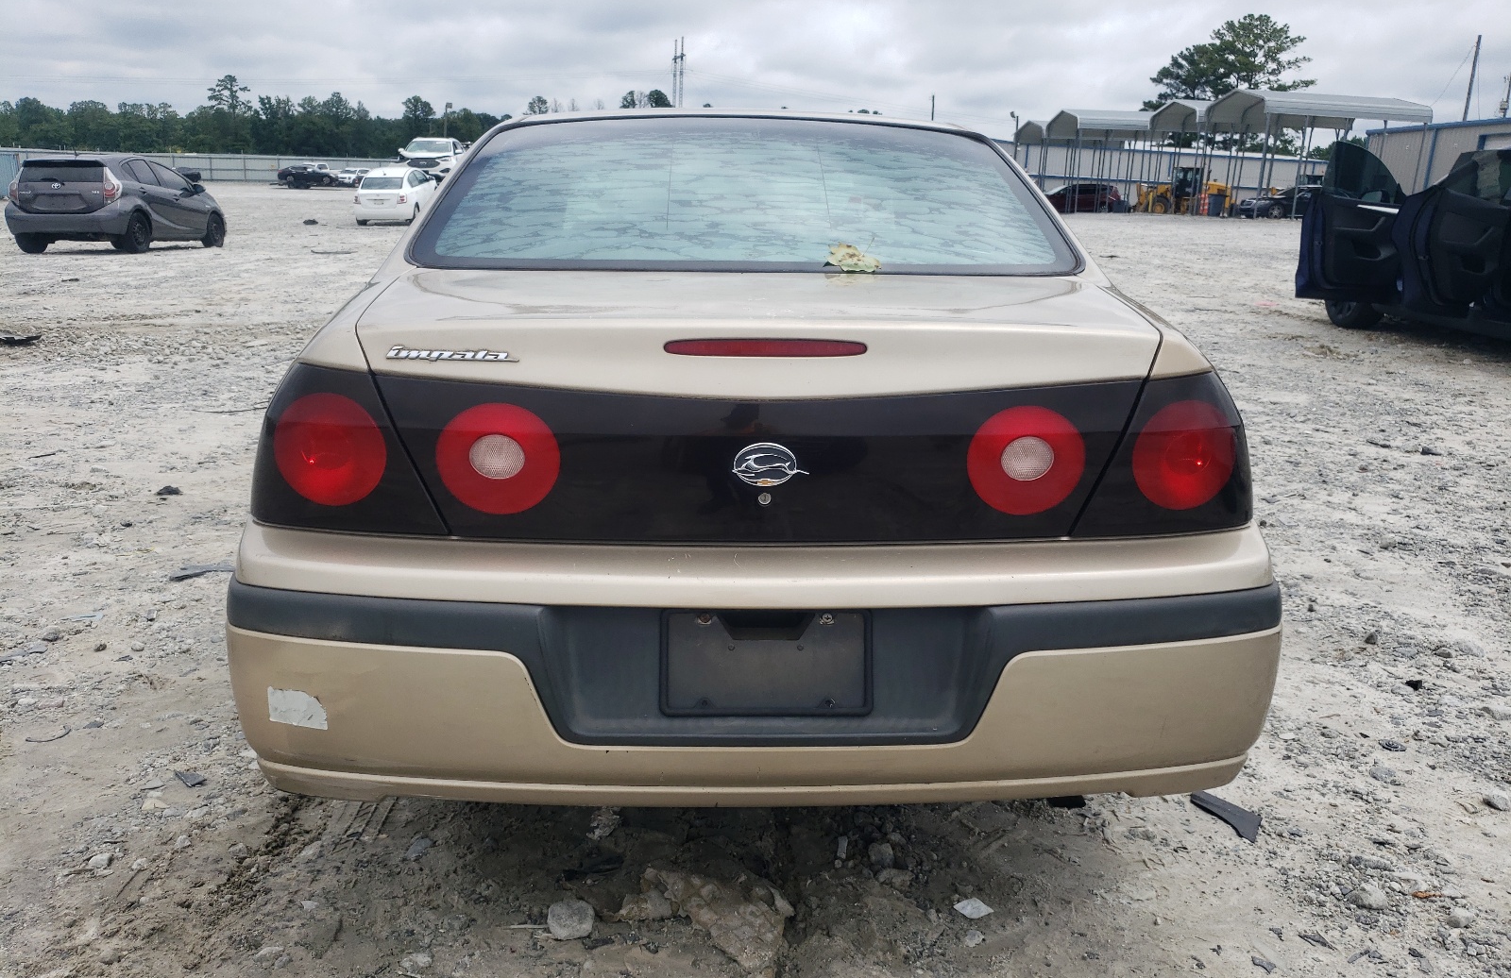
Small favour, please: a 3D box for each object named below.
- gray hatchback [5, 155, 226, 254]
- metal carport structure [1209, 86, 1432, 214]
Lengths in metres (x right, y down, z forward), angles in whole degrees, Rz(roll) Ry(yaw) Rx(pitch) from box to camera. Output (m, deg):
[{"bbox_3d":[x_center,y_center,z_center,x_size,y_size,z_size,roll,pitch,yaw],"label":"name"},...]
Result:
[{"bbox_3d":[-9.840,-4.490,17.780,1.695,1.450,3.995,0,15,-1],"label":"gray hatchback"},{"bbox_3d":[25.400,-15.300,52.200,7.300,5.600,6.900,2,15,0],"label":"metal carport structure"}]

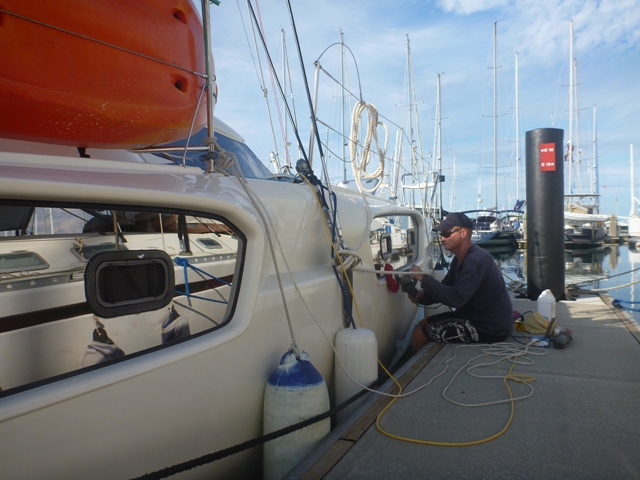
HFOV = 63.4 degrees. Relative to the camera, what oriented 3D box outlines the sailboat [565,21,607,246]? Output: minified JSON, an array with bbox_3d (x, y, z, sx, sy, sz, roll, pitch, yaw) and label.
[{"bbox_3d":[18.435,-7.932,37.500,4.000,16.800,12.000,-1,1,24],"label":"sailboat"}]

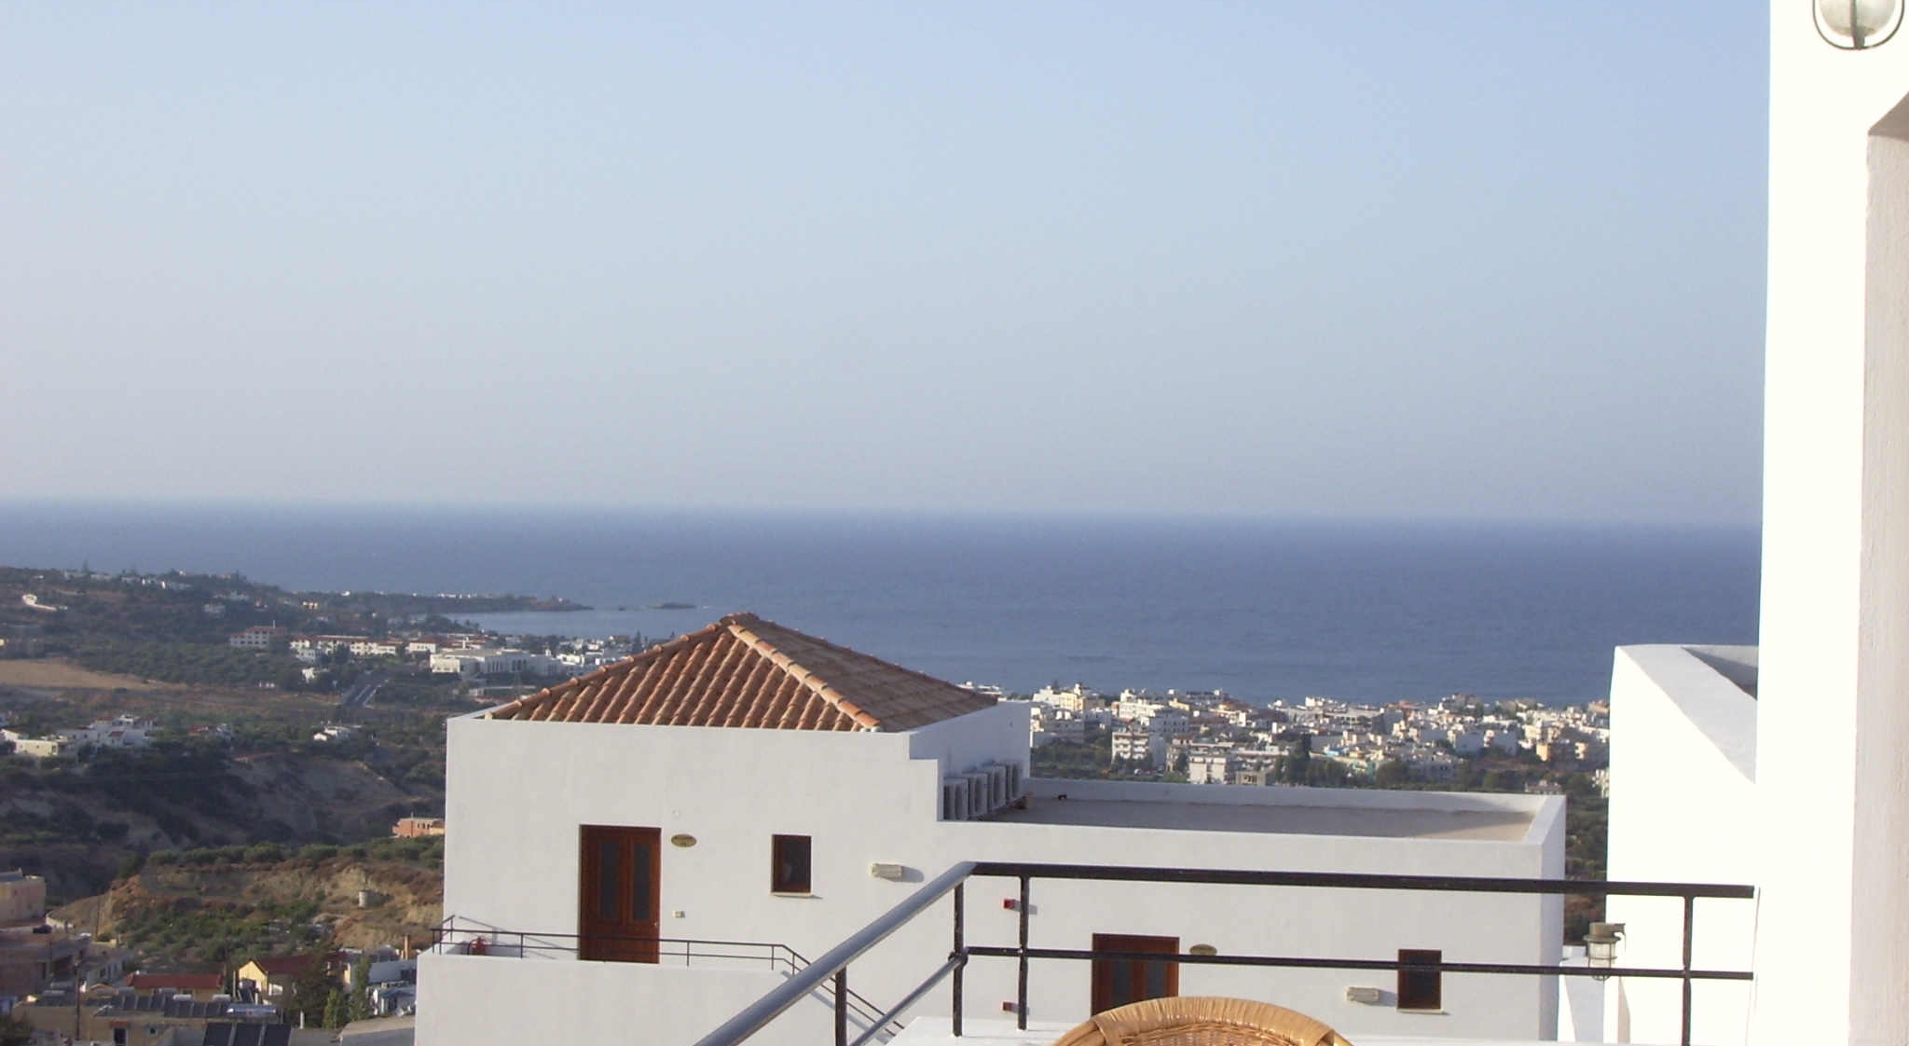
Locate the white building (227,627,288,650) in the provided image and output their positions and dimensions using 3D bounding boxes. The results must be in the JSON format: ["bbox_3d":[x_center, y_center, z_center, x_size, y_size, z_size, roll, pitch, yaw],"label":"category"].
[{"bbox_3d":[-405.641,66.755,1985.000,31.000,11.500,15.000,1,0,-13],"label":"white building"}]

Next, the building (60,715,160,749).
[{"bbox_3d":[-277.987,68.699,1125.000,29.500,9.800,15.000,1,0,-16],"label":"building"}]

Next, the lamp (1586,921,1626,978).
[{"bbox_3d":[2.453,1.615,12.900,0.155,0.205,0.138,1,0,9],"label":"lamp"}]

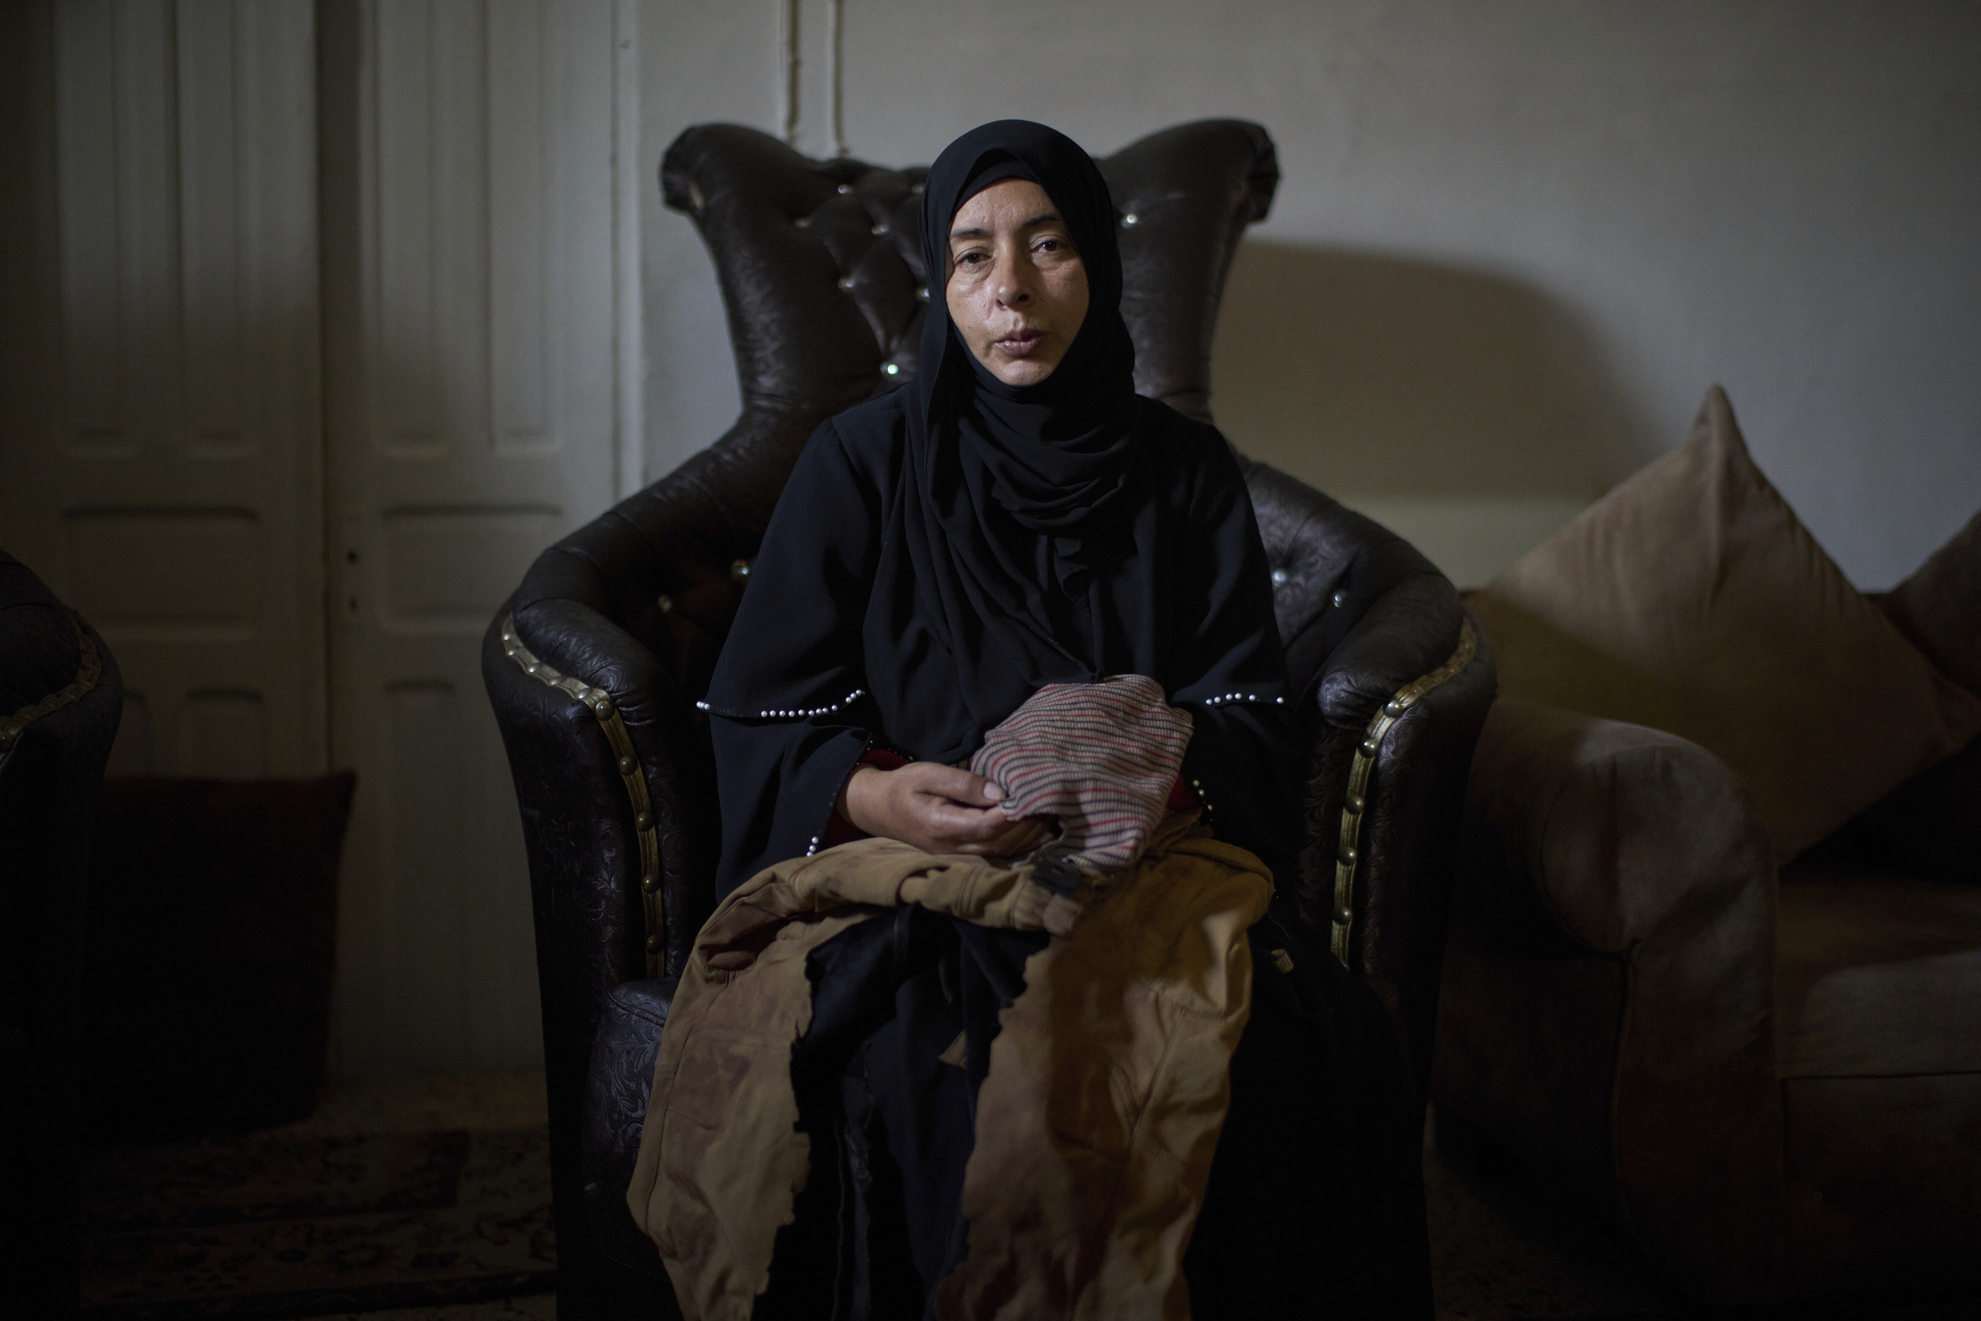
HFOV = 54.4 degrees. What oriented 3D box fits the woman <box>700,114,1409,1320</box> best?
[{"bbox_3d":[0.030,0.105,1.480,0.540,1.150,0.760,0,3,2],"label":"woman"}]

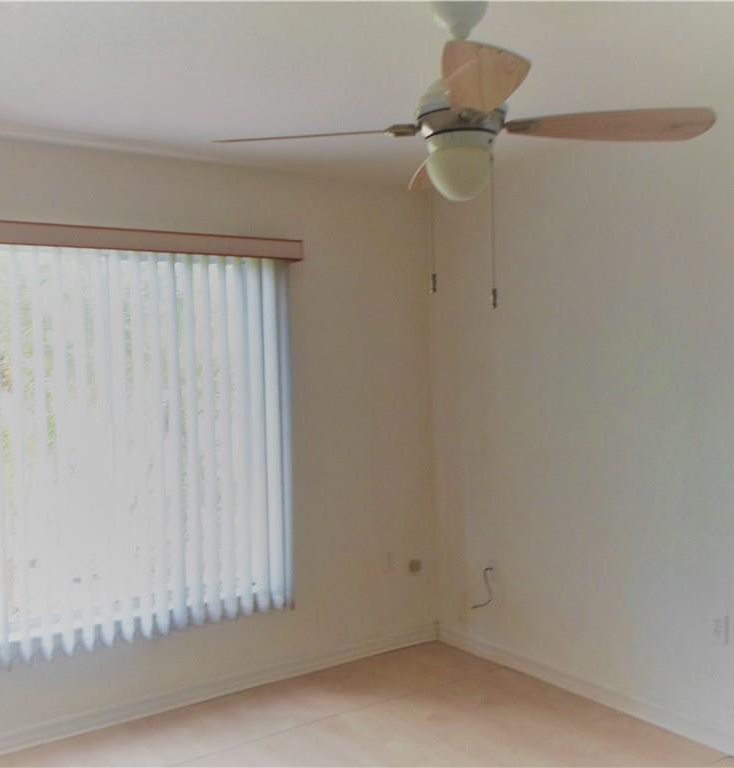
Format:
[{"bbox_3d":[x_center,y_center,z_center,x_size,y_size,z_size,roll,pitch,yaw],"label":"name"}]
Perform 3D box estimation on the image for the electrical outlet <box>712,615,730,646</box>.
[{"bbox_3d":[1.305,0.915,2.965,0.010,0.115,0.071,-2,1,-34],"label":"electrical outlet"}]

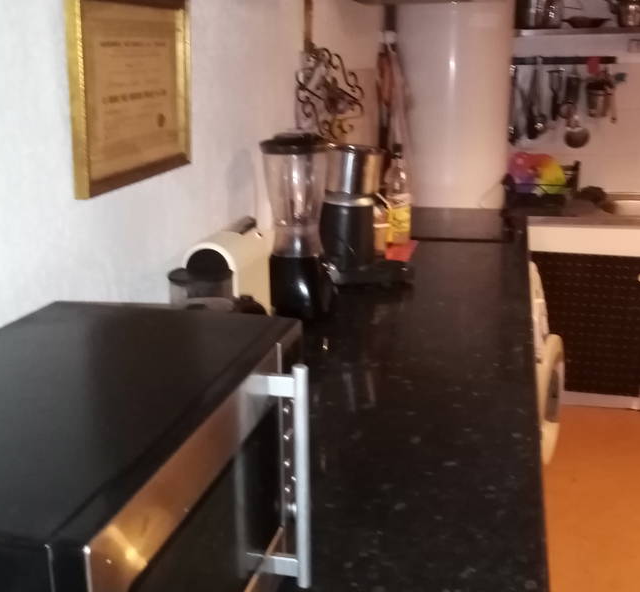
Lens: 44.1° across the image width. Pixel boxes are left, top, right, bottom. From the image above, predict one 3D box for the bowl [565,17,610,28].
[{"bbox_3d":[1.094,-1.119,3.237,0.190,0.050,0.190,3,16,13],"label":"bowl"}]

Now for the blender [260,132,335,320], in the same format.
[{"bbox_3d":[-0.056,-0.172,1.878,0.160,0.420,0.160,0,16,0],"label":"blender"}]

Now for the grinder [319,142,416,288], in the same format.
[{"bbox_3d":[0.128,-0.234,2.200,0.230,0.360,0.180,5,17,18],"label":"grinder"}]

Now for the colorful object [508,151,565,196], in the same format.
[{"bbox_3d":[0.925,-0.514,3.366,0.240,0.195,0.100,3,16,13],"label":"colorful object"}]

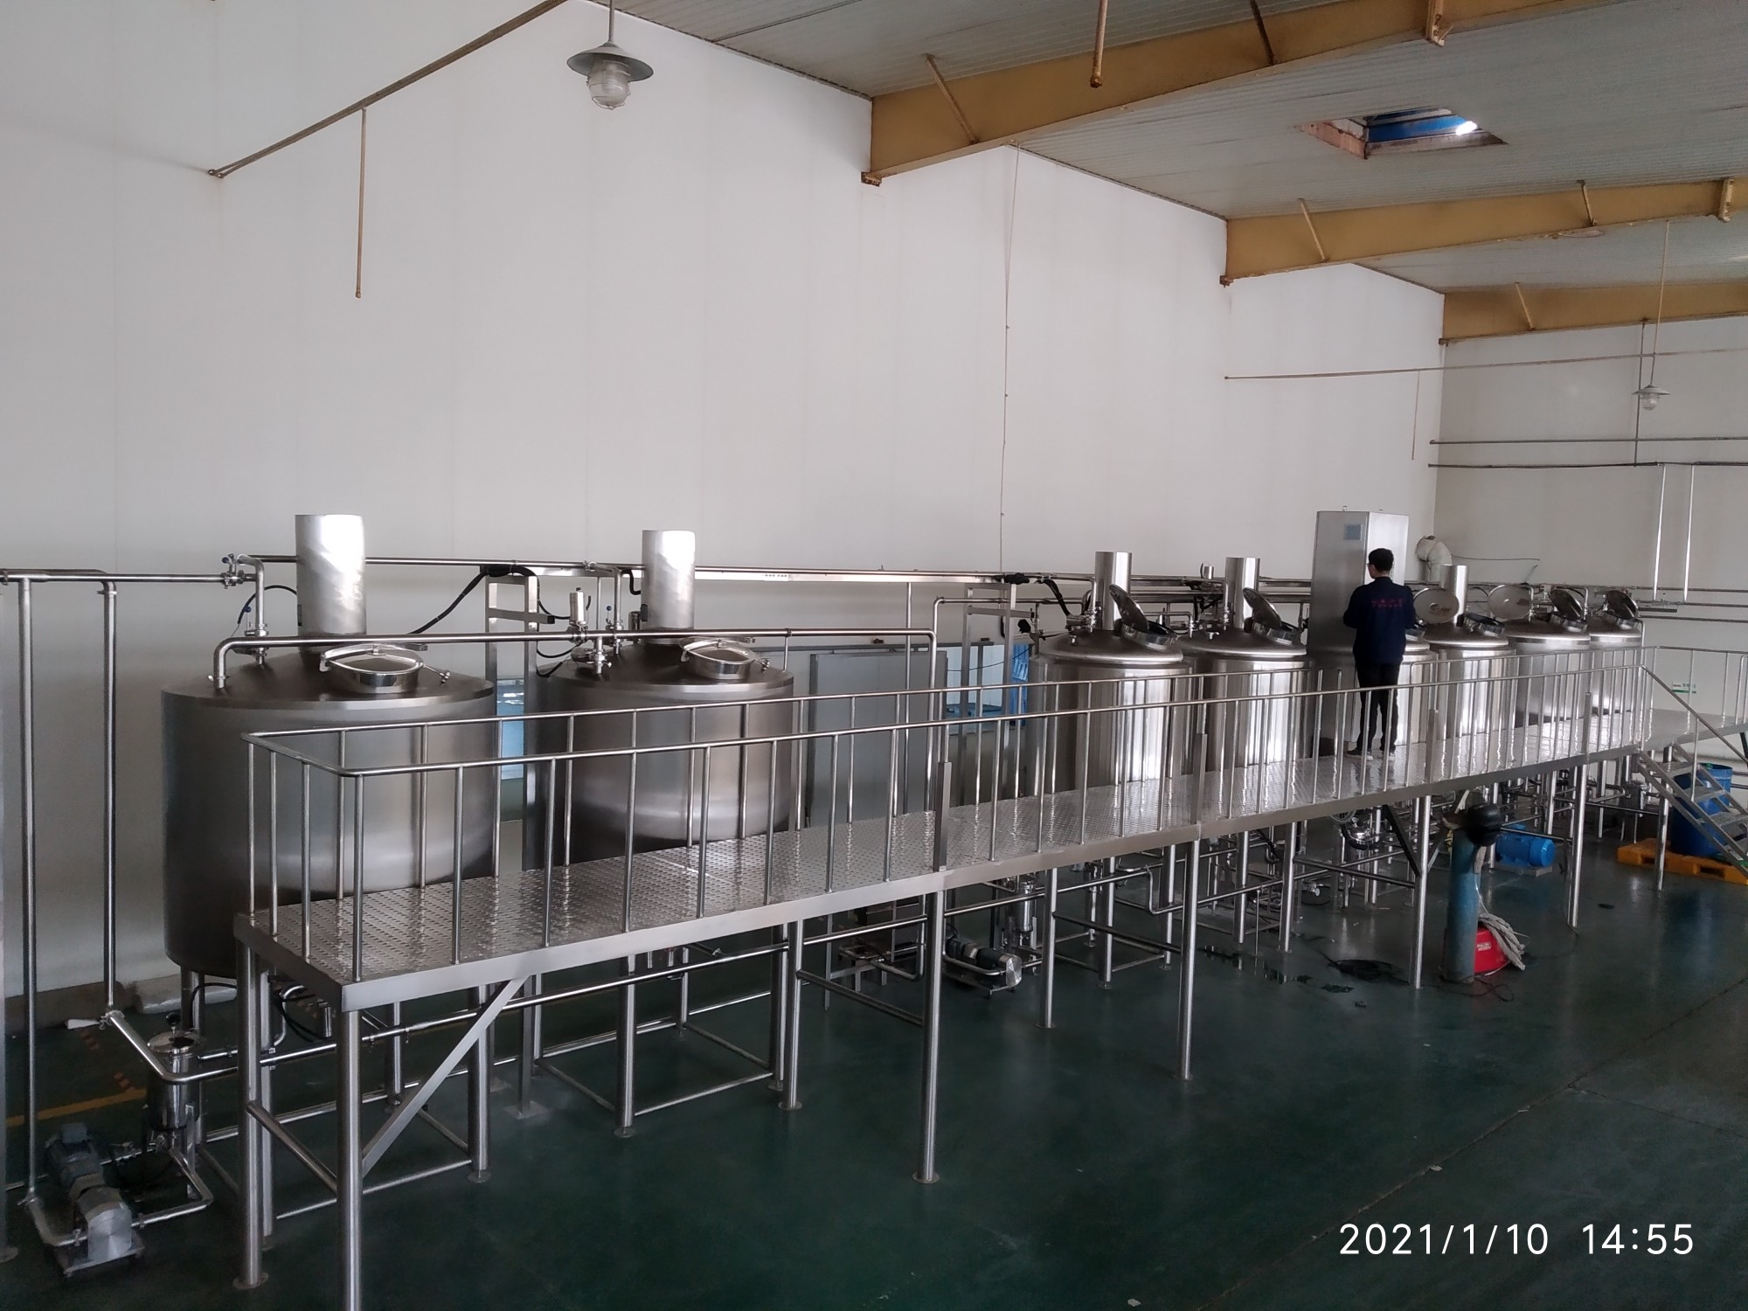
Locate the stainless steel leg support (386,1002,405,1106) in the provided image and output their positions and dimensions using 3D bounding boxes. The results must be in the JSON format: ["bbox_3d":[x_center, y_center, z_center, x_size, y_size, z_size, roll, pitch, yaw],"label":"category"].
[{"bbox_3d":[-2.570,1.849,7.047,0.100,1.194,0.100,-2,5,-42],"label":"stainless steel leg support"}]

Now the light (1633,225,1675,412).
[{"bbox_3d":[7.673,-3.308,12.832,0.360,1.815,0.360,-2,5,-42],"label":"light"}]

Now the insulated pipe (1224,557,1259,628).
[{"bbox_3d":[3.119,-0.516,11.070,0.272,0.606,0.272,-2,5,-42],"label":"insulated pipe"}]

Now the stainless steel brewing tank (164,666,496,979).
[{"bbox_3d":[-2.645,0.746,6.468,1.488,1.516,1.488,-2,5,-42],"label":"stainless steel brewing tank"}]

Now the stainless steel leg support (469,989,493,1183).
[{"bbox_3d":[-1.885,1.921,6.298,0.100,1.194,0.100,-2,5,-42],"label":"stainless steel leg support"}]

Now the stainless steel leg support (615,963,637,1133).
[{"bbox_3d":[-1.324,2.045,7.032,0.090,1.052,0.090,1,4,0],"label":"stainless steel leg support"}]

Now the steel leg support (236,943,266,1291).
[{"bbox_3d":[-2.530,1.848,5.341,0.085,1.431,0.085,-2,5,-42],"label":"steel leg support"}]

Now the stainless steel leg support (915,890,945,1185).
[{"bbox_3d":[0.295,1.903,6.555,0.090,1.476,0.090,-2,5,-42],"label":"stainless steel leg support"}]

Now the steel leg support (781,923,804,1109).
[{"bbox_3d":[-0.441,1.851,7.410,0.090,1.433,0.090,-2,5,-42],"label":"steel leg support"}]

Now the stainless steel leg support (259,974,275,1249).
[{"bbox_3d":[-2.627,1.943,5.644,0.100,1.194,0.100,-2,5,-42],"label":"stainless steel leg support"}]

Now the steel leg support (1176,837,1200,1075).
[{"bbox_3d":[1.891,1.814,7.803,0.083,1.431,0.083,-2,5,-42],"label":"steel leg support"}]

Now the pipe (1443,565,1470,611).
[{"bbox_3d":[6.208,-0.653,14.073,0.250,0.624,0.250,-2,5,-42],"label":"pipe"}]

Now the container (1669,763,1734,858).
[{"bbox_3d":[8.961,1.675,14.230,0.560,0.930,0.560,-2,5,-42],"label":"container"}]

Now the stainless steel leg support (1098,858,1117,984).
[{"bbox_3d":[1.704,1.832,9.585,0.100,1.140,0.100,-2,5,-42],"label":"stainless steel leg support"}]

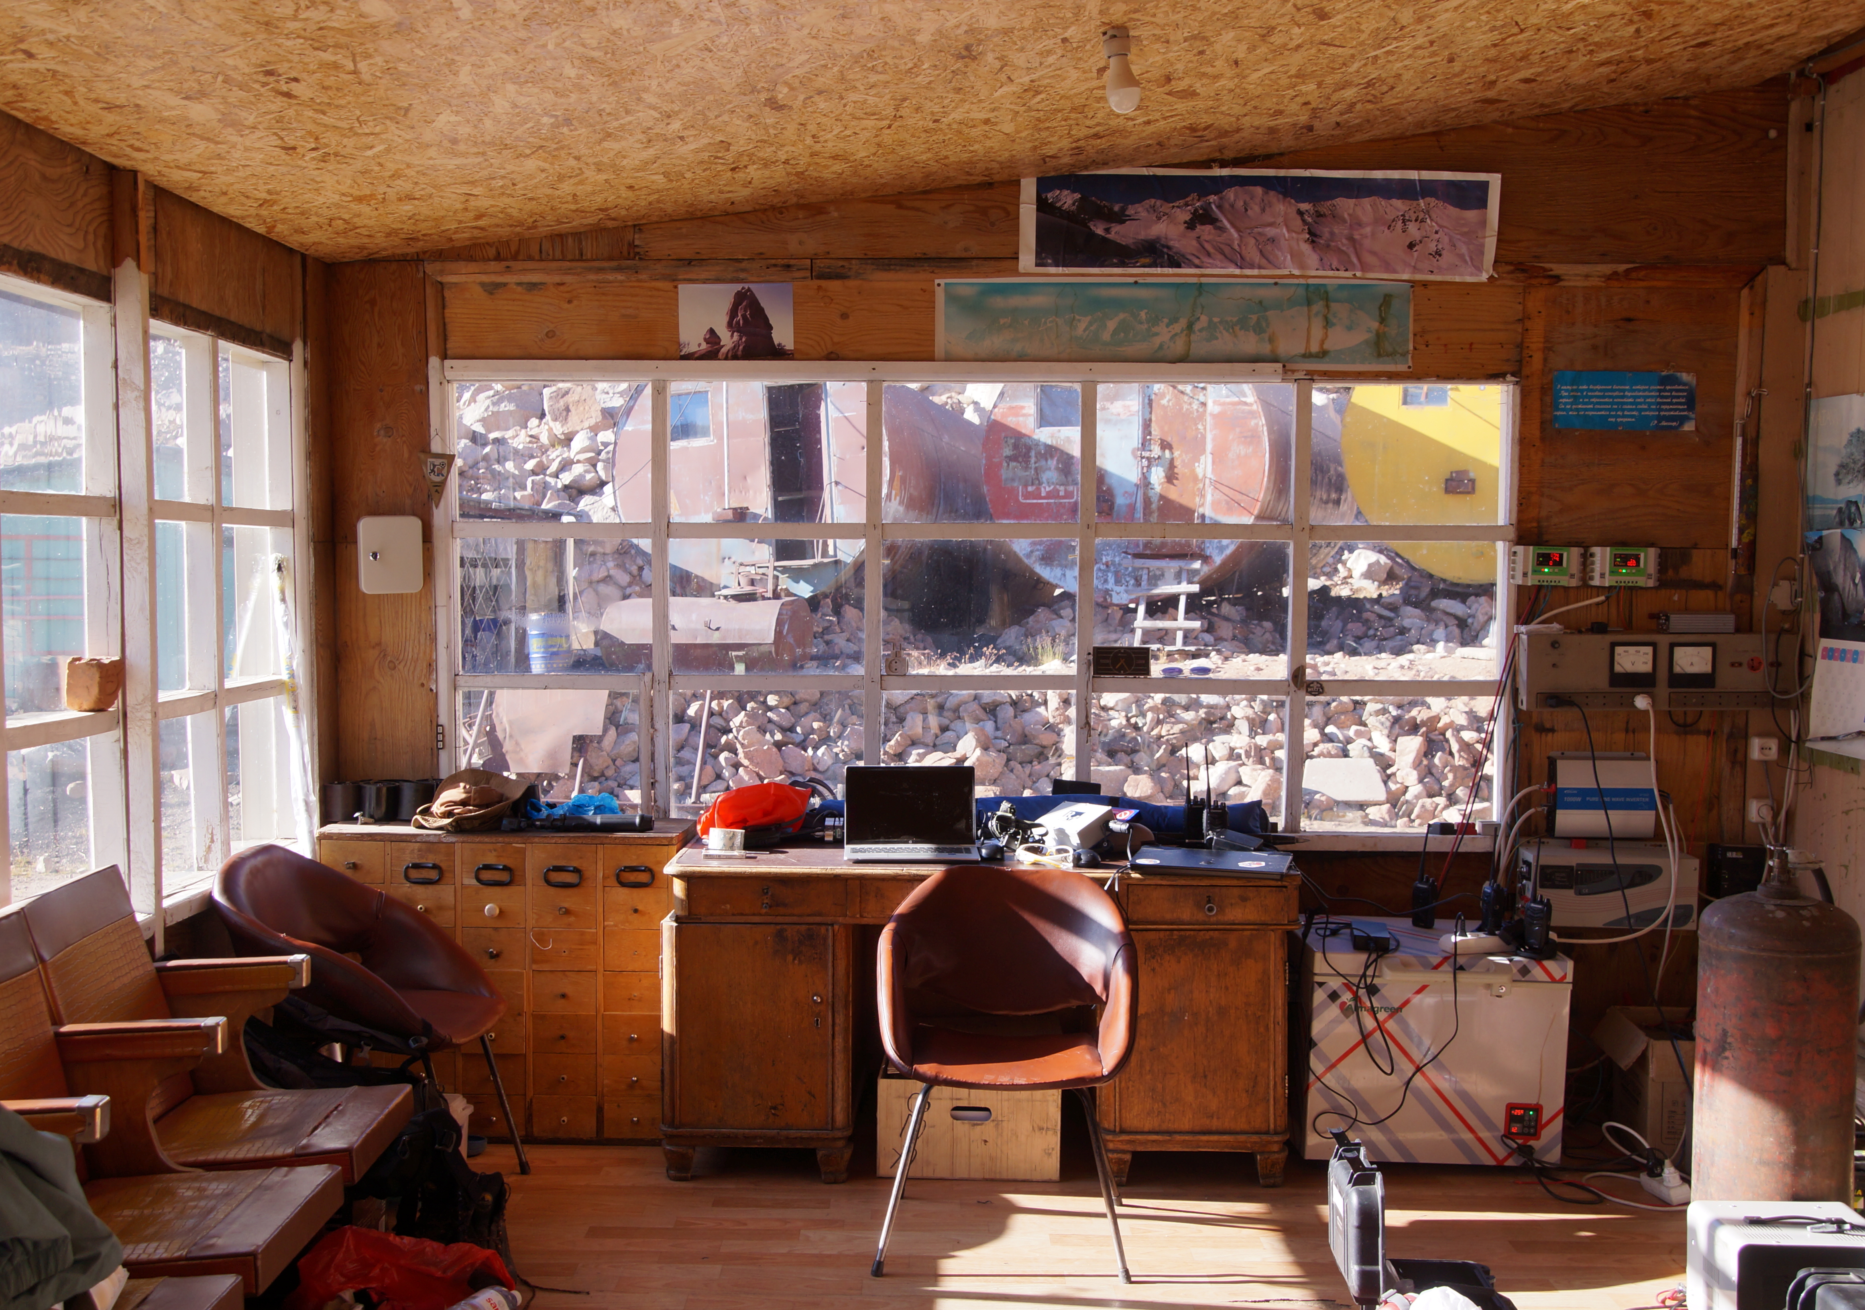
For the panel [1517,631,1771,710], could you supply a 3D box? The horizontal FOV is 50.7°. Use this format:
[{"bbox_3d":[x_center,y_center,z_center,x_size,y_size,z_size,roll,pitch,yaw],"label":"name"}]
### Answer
[{"bbox_3d":[1.982,0.045,5.444,0.705,0.213,0.100,0,3,0],"label":"panel"}]

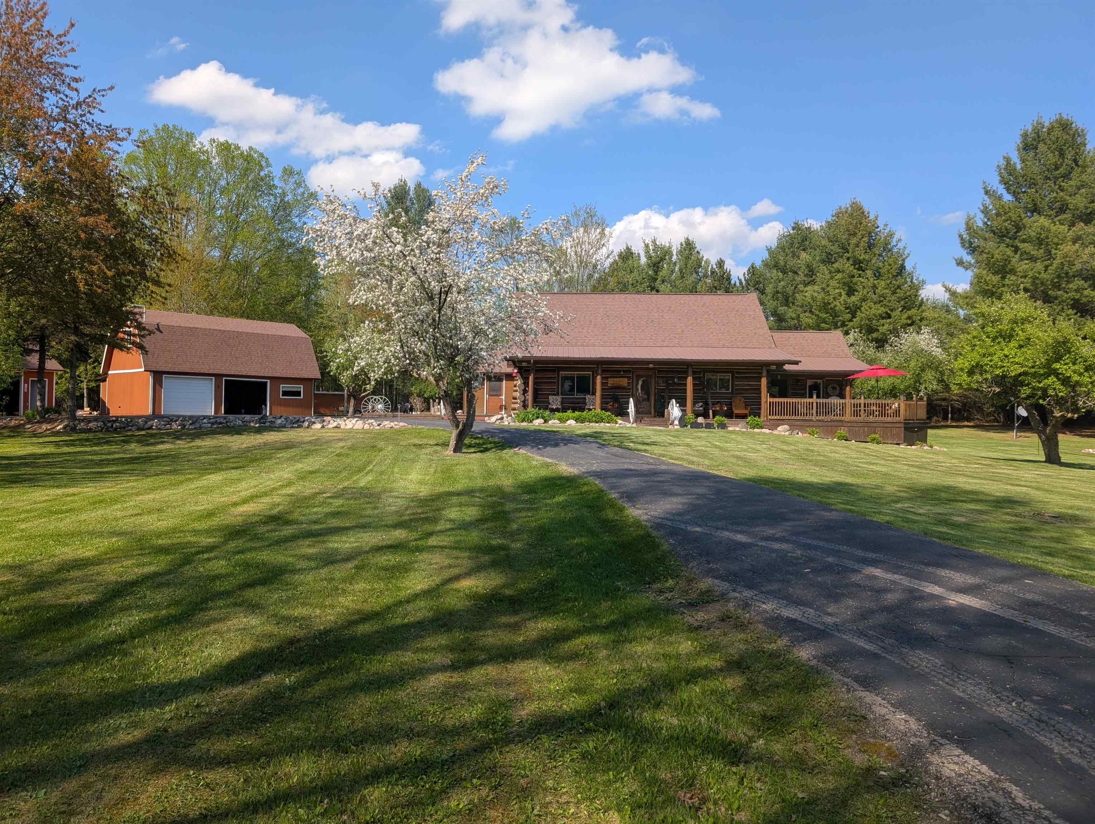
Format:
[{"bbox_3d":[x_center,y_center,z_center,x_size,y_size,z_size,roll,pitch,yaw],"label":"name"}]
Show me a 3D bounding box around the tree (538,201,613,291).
[{"bbox_3d":[2.446,-7.496,56.986,6.300,16.249,6.300,1,0,0],"label":"tree"}]

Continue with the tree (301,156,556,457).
[{"bbox_3d":[-3.095,-3.000,21.195,7.100,8.275,6.800,1,0,0],"label":"tree"}]

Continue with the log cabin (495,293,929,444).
[{"bbox_3d":[7.813,-2.539,39.484,18.715,7.600,11.000,1,0,2],"label":"log cabin"}]

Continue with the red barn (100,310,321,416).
[{"bbox_3d":[-21.495,-2.927,48.776,8.400,6.500,10.600,1,0,44],"label":"red barn"}]

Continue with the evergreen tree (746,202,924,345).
[{"bbox_3d":[21.369,-7.195,55.986,12.600,16.585,11.000,1,0,0],"label":"evergreen tree"}]

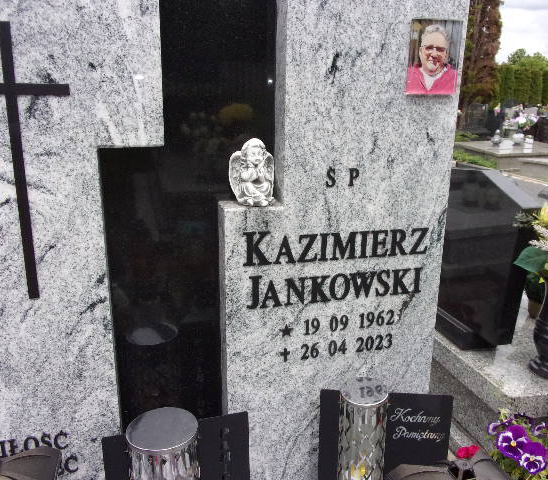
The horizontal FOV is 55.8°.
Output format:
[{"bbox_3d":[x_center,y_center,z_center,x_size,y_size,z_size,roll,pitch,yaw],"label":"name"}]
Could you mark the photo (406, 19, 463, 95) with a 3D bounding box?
[{"bbox_3d":[0.257,-0.295,0.836,0.092,0.112,0.010,-3,15,-15],"label":"photo"}]

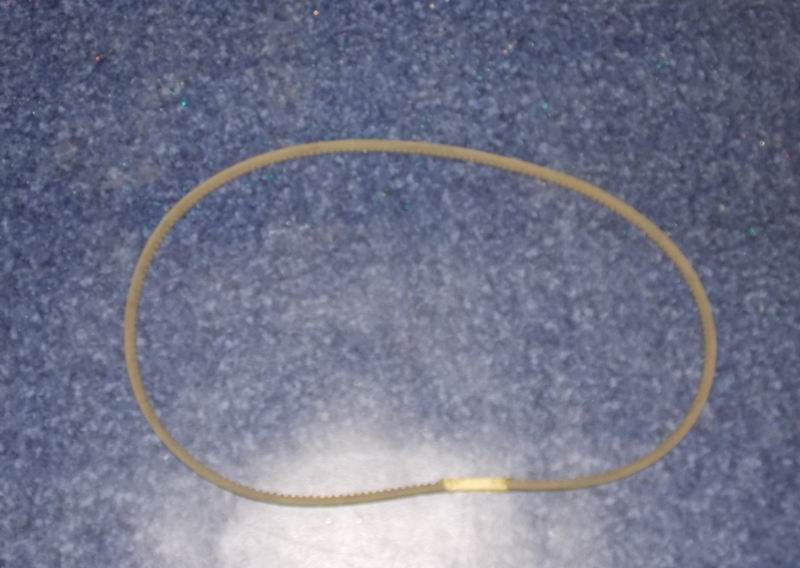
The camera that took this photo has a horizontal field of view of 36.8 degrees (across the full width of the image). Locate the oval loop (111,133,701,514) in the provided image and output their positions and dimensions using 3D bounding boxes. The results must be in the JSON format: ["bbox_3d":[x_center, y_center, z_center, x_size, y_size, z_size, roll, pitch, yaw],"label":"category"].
[{"bbox_3d":[0.019,0.024,1.116,0.543,0.012,0.349,-4,72,-3],"label":"oval loop"}]

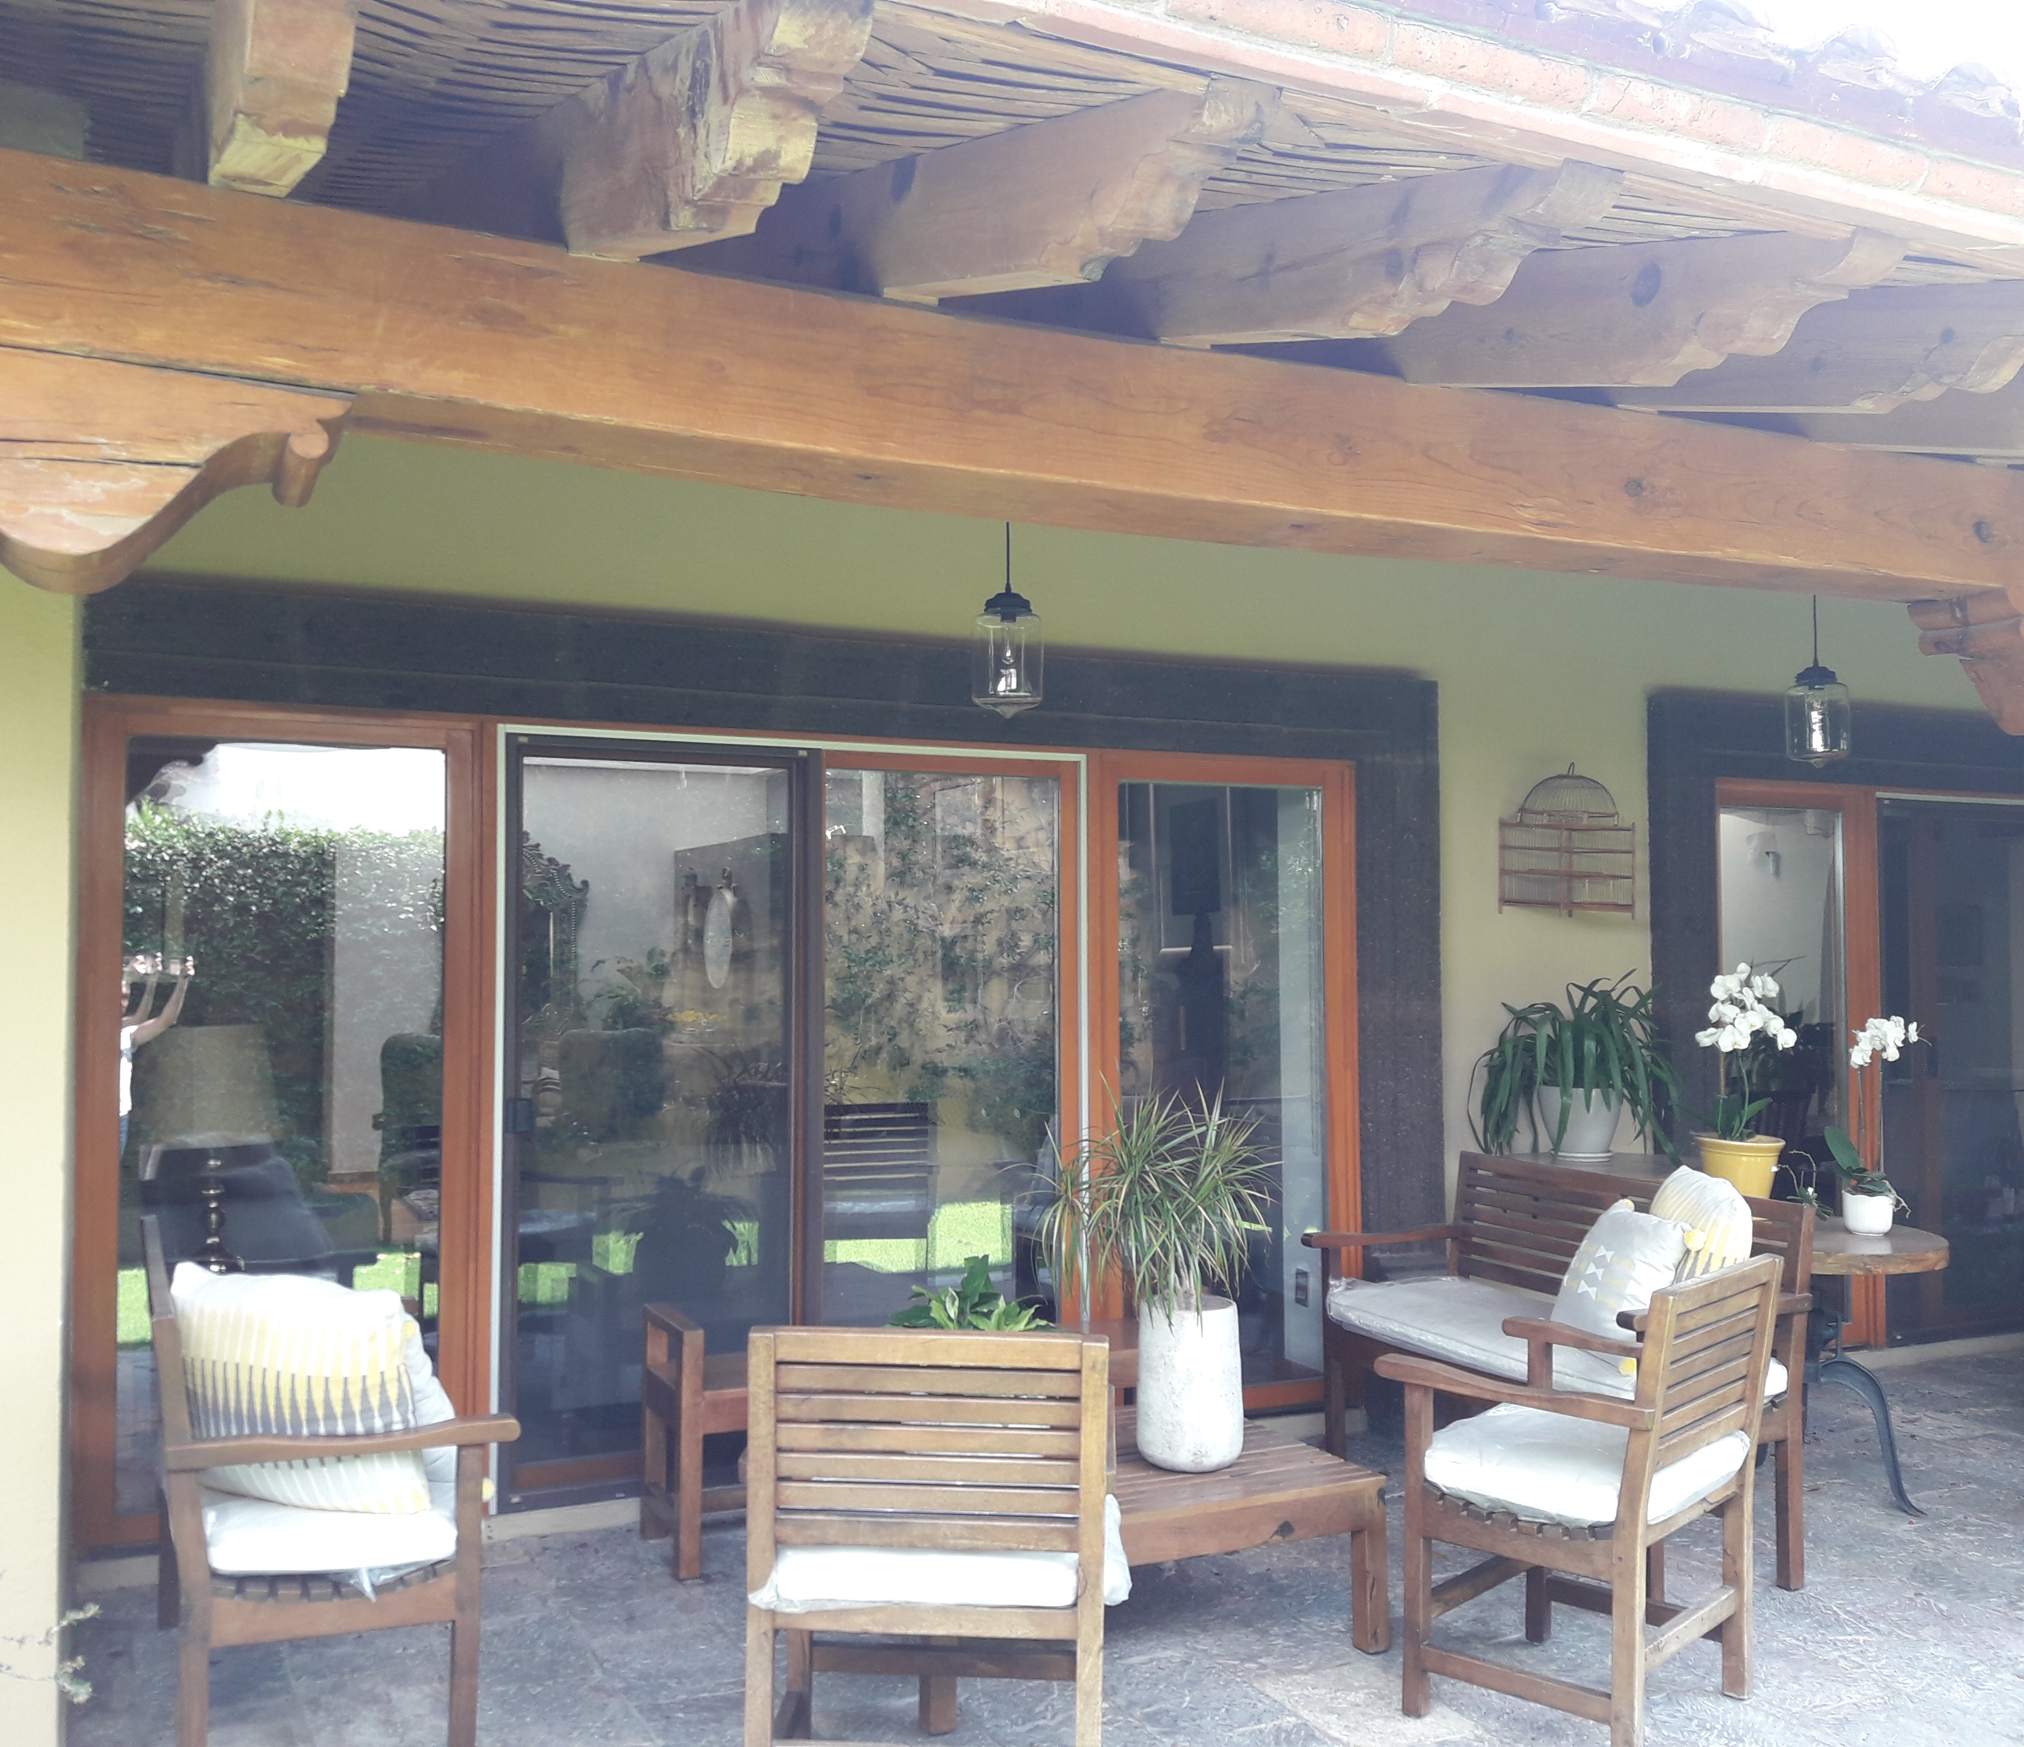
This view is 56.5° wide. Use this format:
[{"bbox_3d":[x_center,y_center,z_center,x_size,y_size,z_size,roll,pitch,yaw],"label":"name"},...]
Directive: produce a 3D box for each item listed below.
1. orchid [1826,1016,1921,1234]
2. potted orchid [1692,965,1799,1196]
[{"bbox_3d":[2.563,0.748,5.625,0.254,0.628,0.196,-1,-3,24],"label":"orchid"},{"bbox_3d":[2.221,0.673,5.725,0.294,0.782,0.258,-1,-3,21],"label":"potted orchid"}]

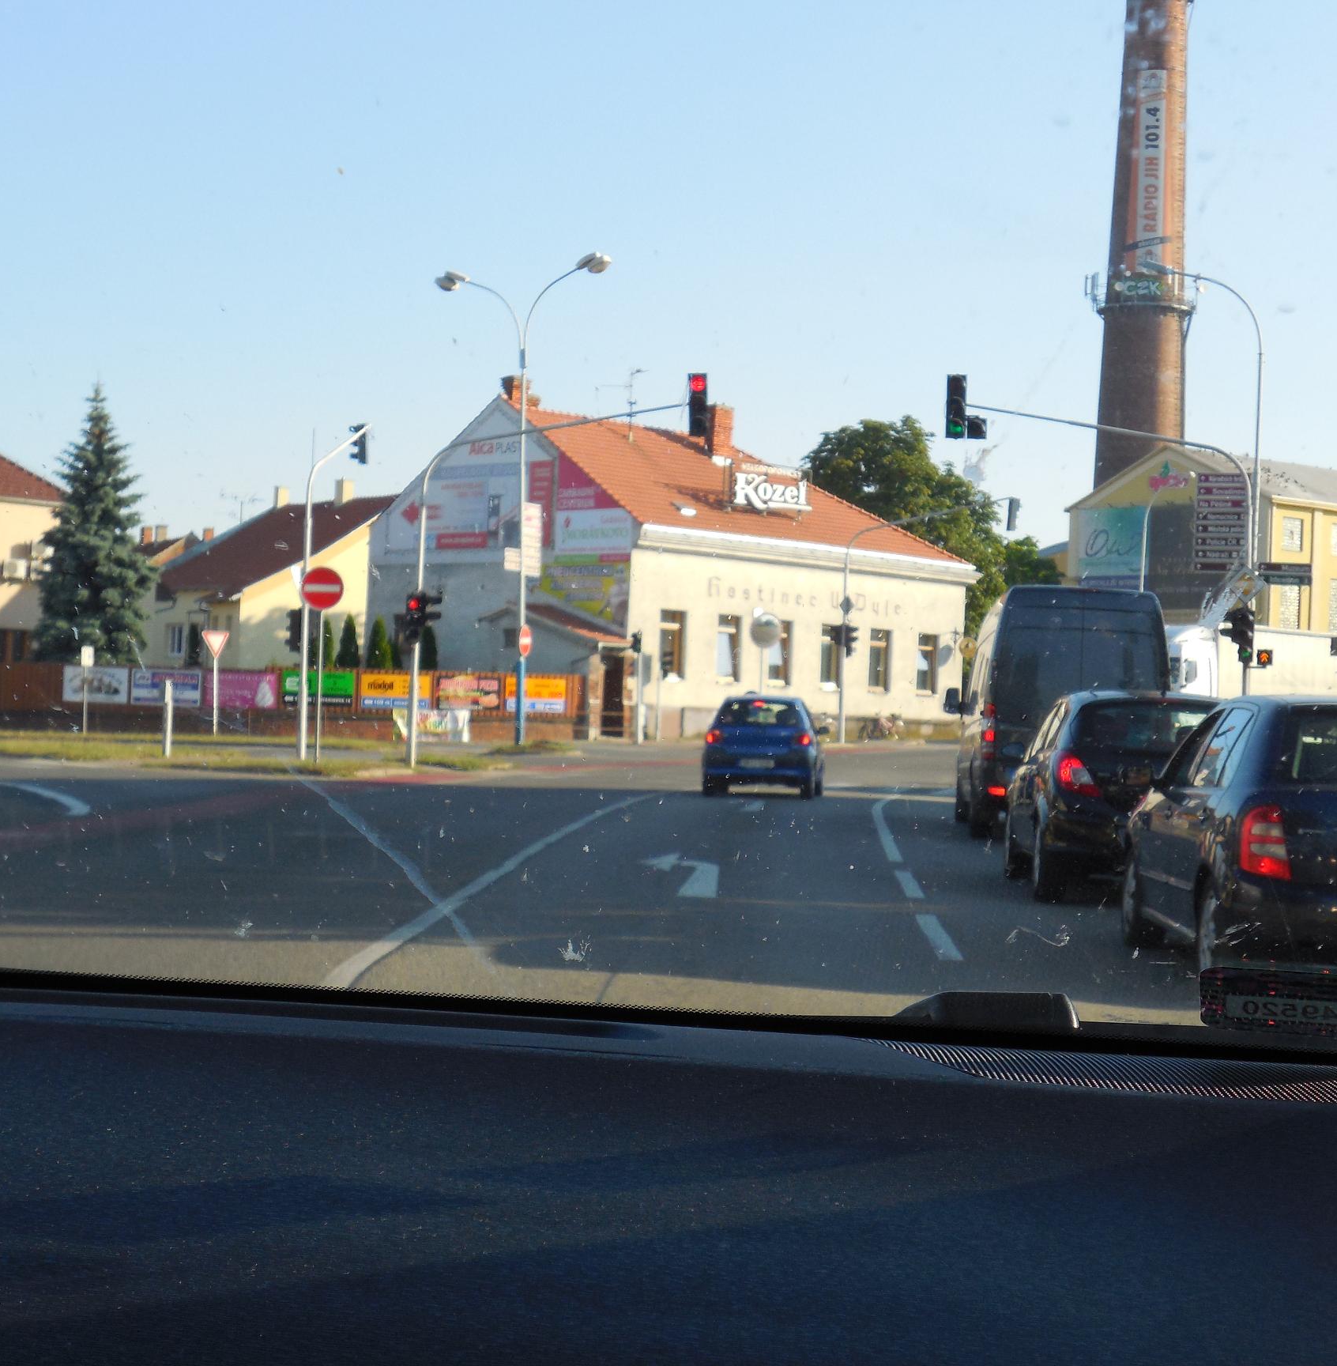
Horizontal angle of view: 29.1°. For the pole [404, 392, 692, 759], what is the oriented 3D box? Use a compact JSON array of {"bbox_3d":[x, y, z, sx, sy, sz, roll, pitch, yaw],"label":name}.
[{"bbox_3d":[-2.097,-1.578,42.334,4.625,6.102,0.500,2,-1,6],"label":"pole"}]

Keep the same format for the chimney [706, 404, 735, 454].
[{"bbox_3d":[1.466,-7.265,74.436,0.420,1.500,0.850,1,-1,40],"label":"chimney"}]

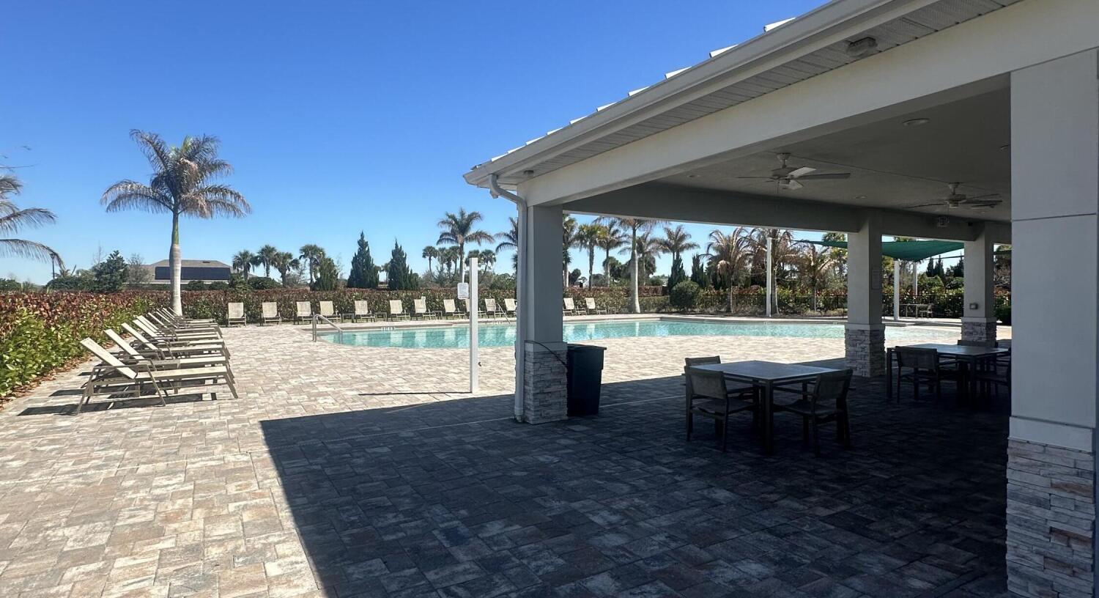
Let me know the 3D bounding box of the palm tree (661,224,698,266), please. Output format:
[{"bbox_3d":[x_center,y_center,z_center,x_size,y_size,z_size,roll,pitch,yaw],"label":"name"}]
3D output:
[{"bbox_3d":[15.323,-3.972,71.034,5.000,9.748,5.000,0,0,0],"label":"palm tree"}]

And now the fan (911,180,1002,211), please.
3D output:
[{"bbox_3d":[5.960,-1.520,8.740,1.420,0.380,1.420,-1,1,-30],"label":"fan"}]

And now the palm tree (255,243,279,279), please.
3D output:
[{"bbox_3d":[-33.170,-2.599,70.027,2.800,7.648,2.800,0,0,0],"label":"palm tree"}]

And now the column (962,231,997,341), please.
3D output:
[{"bbox_3d":[9.561,-0.105,13.213,0.490,3.050,0.490,-1,0,-30],"label":"column"}]

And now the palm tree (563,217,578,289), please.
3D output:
[{"bbox_3d":[1.652,-3.689,57.000,2.900,9.250,2.900,0,1,0],"label":"palm tree"}]

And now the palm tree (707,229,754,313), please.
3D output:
[{"bbox_3d":[12.400,-1.987,40.500,3.450,5.960,3.450,0,1,0],"label":"palm tree"}]

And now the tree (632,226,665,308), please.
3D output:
[{"bbox_3d":[6.822,-2.655,46.026,5.200,7.575,5.200,0,0,0],"label":"tree"}]

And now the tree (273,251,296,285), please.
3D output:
[{"bbox_3d":[-31.234,-2.294,70.000,3.100,6.500,3.100,0,1,0],"label":"tree"}]

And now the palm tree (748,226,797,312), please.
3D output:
[{"bbox_3d":[14.878,-2.064,39.000,3.500,6.190,3.500,0,1,0],"label":"palm tree"}]

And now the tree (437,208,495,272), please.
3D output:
[{"bbox_3d":[-8.116,-3.745,57.034,5.500,9.796,5.500,0,0,0],"label":"tree"}]

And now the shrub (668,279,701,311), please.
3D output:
[{"bbox_3d":[10.151,-0.270,44.508,2.300,2.383,2.300,0,0,0],"label":"shrub"}]

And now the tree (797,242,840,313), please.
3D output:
[{"bbox_3d":[19.287,-1.627,43.019,3.400,5.301,3.400,0,0,0],"label":"tree"}]

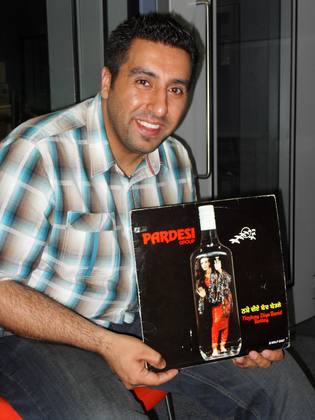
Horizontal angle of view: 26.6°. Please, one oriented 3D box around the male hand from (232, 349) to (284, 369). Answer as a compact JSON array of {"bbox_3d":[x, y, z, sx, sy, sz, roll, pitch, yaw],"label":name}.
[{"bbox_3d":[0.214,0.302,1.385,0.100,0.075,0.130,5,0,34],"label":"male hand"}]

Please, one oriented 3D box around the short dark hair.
[{"bbox_3d":[-0.009,-0.298,1.270,0.178,0.155,0.205,9,5,-17],"label":"short dark hair"}]

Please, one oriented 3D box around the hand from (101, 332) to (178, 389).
[{"bbox_3d":[-0.034,0.285,1.265,0.155,0.090,0.095,21,6,-6],"label":"hand"}]

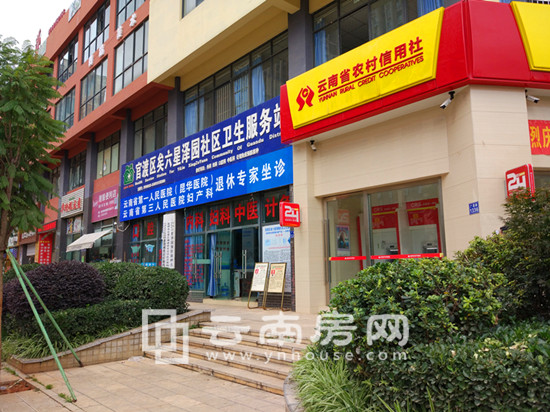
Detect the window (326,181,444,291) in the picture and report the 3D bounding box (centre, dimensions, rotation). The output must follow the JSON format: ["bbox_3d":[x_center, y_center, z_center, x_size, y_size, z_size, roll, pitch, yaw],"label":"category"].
[{"bbox_3d":[2.419,1.001,10.340,0.150,2.793,3.207,7,-11,-41],"label":"window"}]

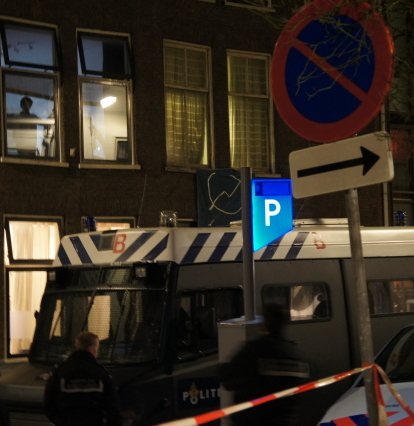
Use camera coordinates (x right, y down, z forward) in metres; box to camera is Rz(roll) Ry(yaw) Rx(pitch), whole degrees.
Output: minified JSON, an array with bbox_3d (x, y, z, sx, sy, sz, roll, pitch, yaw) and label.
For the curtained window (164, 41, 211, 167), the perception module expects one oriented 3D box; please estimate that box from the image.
[{"bbox_3d":[-0.292,-1.831,21.067,1.070,2.192,0.160,1,-5,-40],"label":"curtained window"}]

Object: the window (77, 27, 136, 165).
[{"bbox_3d":[-1.630,-1.863,19.934,1.089,2.210,0.200,1,-5,-40],"label":"window"}]

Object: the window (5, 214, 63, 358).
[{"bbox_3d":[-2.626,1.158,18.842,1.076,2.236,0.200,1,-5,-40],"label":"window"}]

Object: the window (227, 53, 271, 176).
[{"bbox_3d":[0.806,-1.809,21.997,1.062,2.171,0.160,1,-5,-40],"label":"window"}]

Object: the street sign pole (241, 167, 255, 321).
[{"bbox_3d":[0.349,0.260,10.300,0.100,1.290,0.100,-1,-3,0],"label":"street sign pole"}]

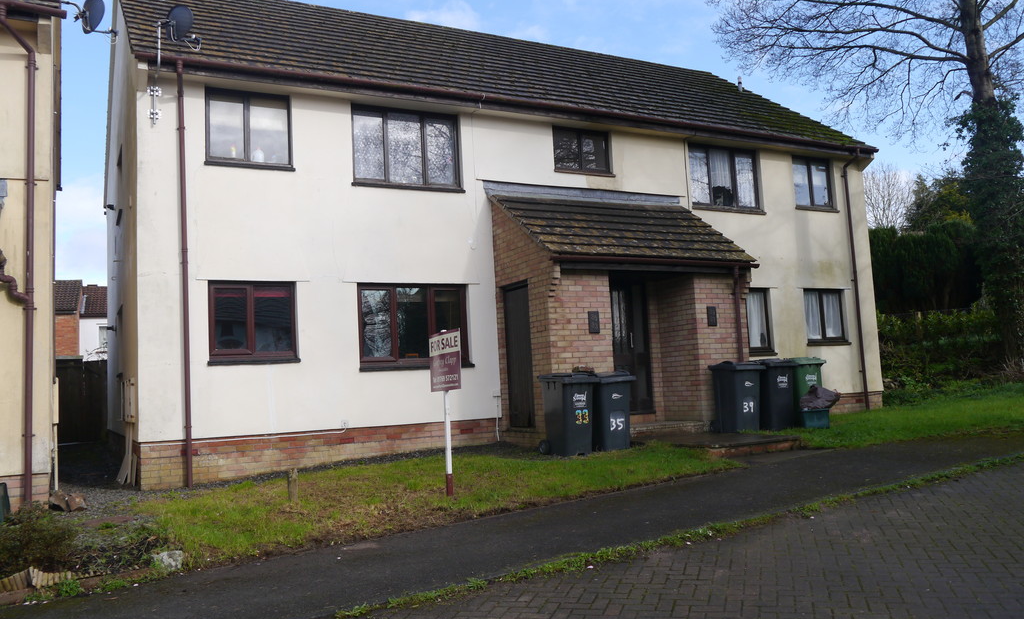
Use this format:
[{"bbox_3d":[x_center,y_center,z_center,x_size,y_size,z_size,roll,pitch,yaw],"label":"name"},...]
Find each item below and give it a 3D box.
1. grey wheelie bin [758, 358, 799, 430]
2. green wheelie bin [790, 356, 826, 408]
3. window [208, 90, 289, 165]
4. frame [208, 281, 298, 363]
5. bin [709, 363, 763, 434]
[{"bbox_3d":[3.784,1.273,12.321,0.580,1.070,0.730,0,-6,-28],"label":"grey wheelie bin"},{"bbox_3d":[4.316,1.280,12.671,0.580,1.070,0.730,0,-6,-28],"label":"green wheelie bin"},{"bbox_3d":[-3.613,-2.483,11.419,1.142,1.007,0.100,0,-6,-28],"label":"window"},{"bbox_3d":[-3.418,0.153,10.968,1.126,1.056,0.120,0,-7,-27],"label":"frame"},{"bbox_3d":[3.250,1.256,11.948,0.510,1.040,0.690,-1,-7,-23],"label":"bin"}]

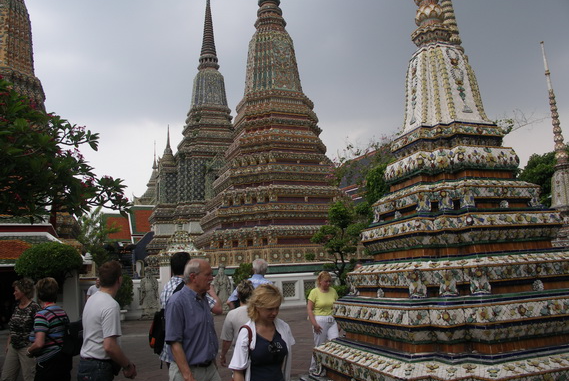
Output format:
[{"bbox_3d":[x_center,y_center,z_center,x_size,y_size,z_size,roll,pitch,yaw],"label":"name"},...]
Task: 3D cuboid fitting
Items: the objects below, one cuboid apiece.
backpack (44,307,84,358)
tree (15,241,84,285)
[{"bbox_3d":[-1.823,1.208,3.848,0.300,0.369,0.180,5,-14,-40],"label":"backpack"},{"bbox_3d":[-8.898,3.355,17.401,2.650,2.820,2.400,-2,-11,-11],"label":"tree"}]

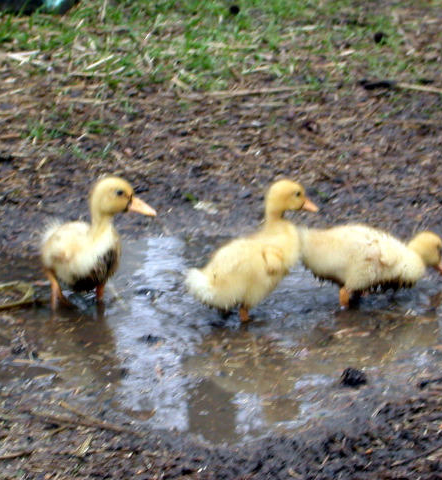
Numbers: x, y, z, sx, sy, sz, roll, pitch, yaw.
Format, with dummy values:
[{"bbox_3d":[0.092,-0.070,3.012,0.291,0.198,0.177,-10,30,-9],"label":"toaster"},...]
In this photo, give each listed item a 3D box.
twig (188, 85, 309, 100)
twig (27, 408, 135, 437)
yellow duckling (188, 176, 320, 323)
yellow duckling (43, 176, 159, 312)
[{"bbox_3d":[0.053,-0.278,3.804,0.235,0.010,0.014,-5,23,-12],"label":"twig"},{"bbox_3d":[-0.172,0.223,2.559,0.155,0.013,0.022,10,24,23],"label":"twig"},{"bbox_3d":[0.044,0.014,2.842,0.185,0.195,0.085,-9,24,-20],"label":"yellow duckling"},{"bbox_3d":[-0.174,0.006,2.865,0.160,0.192,0.092,15,26,32],"label":"yellow duckling"}]

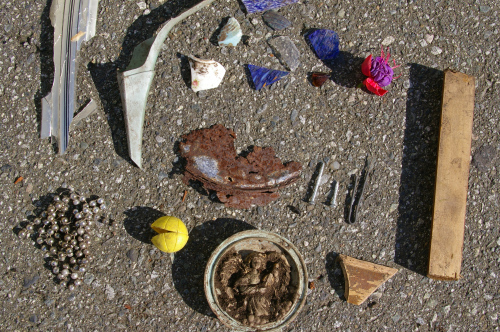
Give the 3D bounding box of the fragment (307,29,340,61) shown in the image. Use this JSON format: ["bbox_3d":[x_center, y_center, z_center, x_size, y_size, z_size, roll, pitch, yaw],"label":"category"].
[{"bbox_3d":[0.081,-0.128,0.565,0.027,0.006,0.039,-29,84,0],"label":"fragment"}]

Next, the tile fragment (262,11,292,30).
[{"bbox_3d":[0.029,-0.154,0.570,0.018,0.005,0.027,-40,84,-1],"label":"tile fragment"}]

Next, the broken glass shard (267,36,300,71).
[{"bbox_3d":[0.040,-0.120,0.567,0.021,0.005,0.043,-36,84,-1],"label":"broken glass shard"}]

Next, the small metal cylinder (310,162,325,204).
[{"bbox_3d":[0.070,0.018,0.552,0.005,0.005,0.044,15,86,4],"label":"small metal cylinder"}]

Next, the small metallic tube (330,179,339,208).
[{"bbox_3d":[0.088,0.029,0.550,0.006,0.006,0.027,10,85,4],"label":"small metallic tube"}]

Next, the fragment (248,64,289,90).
[{"bbox_3d":[0.018,-0.089,0.565,0.044,0.005,0.025,11,86,4],"label":"fragment"}]

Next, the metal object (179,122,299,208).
[{"bbox_3d":[-0.016,0.004,0.553,0.126,0.015,0.073,24,86,5],"label":"metal object"}]

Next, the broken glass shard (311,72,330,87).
[{"bbox_3d":[0.073,-0.088,0.562,0.019,0.005,0.013,8,85,4],"label":"broken glass shard"}]

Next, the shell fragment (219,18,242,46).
[{"bbox_3d":[-0.019,-0.137,0.569,0.023,0.008,0.034,33,87,5],"label":"shell fragment"}]

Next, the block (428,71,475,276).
[{"bbox_3d":[0.199,0.009,0.539,0.030,0.020,0.204,6,85,3],"label":"block"}]

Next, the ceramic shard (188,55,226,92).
[{"bbox_3d":[-0.043,-0.098,0.566,0.038,0.009,0.040,-7,85,2],"label":"ceramic shard"}]

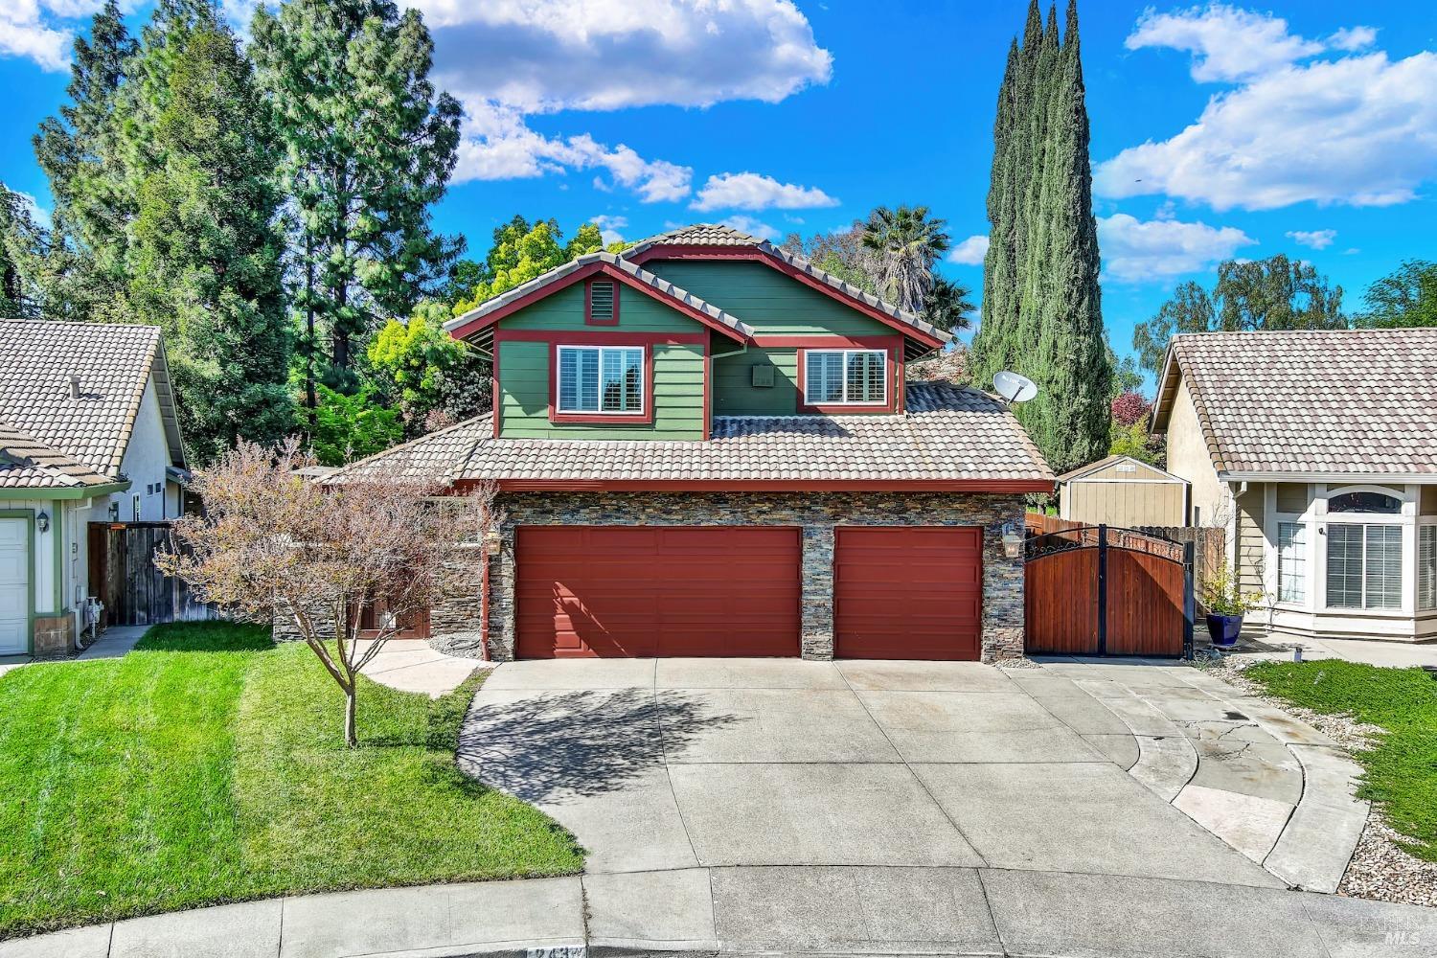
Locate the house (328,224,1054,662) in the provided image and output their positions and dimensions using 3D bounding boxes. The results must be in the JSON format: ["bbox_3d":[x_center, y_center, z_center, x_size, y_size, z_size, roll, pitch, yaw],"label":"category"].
[{"bbox_3d":[-0.900,-0.950,24.200,12.700,7.800,11.200,0,1,0],"label":"house"}]

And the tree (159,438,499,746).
[{"bbox_3d":[-4.650,1.360,13.850,4.000,3.650,3.900,0,1,0],"label":"tree"}]

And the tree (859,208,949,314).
[{"bbox_3d":[7.270,-4.050,45.000,3.600,13.200,3.600,0,1,0],"label":"tree"}]

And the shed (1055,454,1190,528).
[{"bbox_3d":[9.450,0.980,27.200,2.700,3.100,3.000,0,1,12],"label":"shed"}]

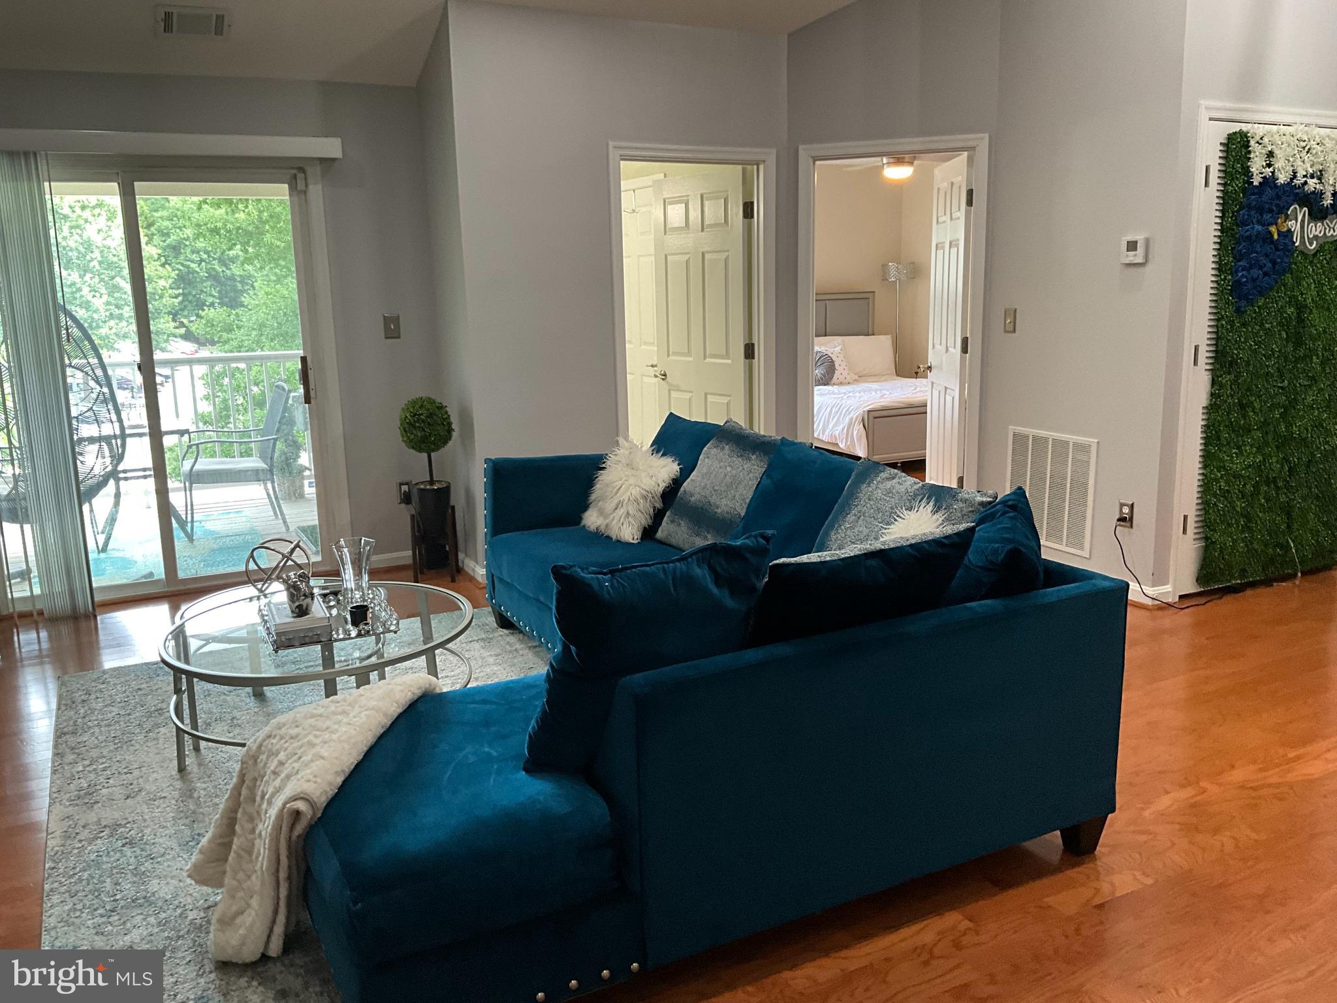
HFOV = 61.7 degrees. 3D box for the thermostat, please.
[{"bbox_3d":[2.012,-1.091,4.865,0.028,0.115,0.135,-7,13,-27],"label":"thermostat"}]

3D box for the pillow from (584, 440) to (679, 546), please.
[{"bbox_3d":[-0.153,-0.033,4.494,0.170,0.400,0.420,33,-10,-35],"label":"pillow"}]

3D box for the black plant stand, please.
[{"bbox_3d":[-1.165,0.217,5.616,0.200,0.350,0.200,0,12,5],"label":"black plant stand"}]

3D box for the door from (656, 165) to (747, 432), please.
[{"bbox_3d":[0.176,-0.846,6.434,0.040,2.030,0.790,-10,14,-35],"label":"door"}]

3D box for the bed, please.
[{"bbox_3d":[1.630,-1.031,9.117,1.680,1.250,2.170,-7,13,-27],"label":"bed"}]

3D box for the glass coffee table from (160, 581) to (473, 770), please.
[{"bbox_3d":[-1.118,0.591,3.649,0.965,0.415,0.965,-7,13,-27],"label":"glass coffee table"}]

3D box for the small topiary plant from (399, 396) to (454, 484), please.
[{"bbox_3d":[-1.182,-0.300,5.501,0.270,0.435,0.270,-7,13,-27],"label":"small topiary plant"}]

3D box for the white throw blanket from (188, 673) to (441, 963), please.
[{"bbox_3d":[-0.800,0.758,2.620,0.470,0.450,0.760,-1,12,0],"label":"white throw blanket"}]

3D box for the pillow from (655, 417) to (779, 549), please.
[{"bbox_3d":[0.222,-0.035,4.015,0.160,0.520,0.530,32,-8,-32],"label":"pillow"}]

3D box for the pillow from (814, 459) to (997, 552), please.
[{"bbox_3d":[0.611,0.136,3.174,0.160,0.520,0.540,30,-6,-31],"label":"pillow"}]

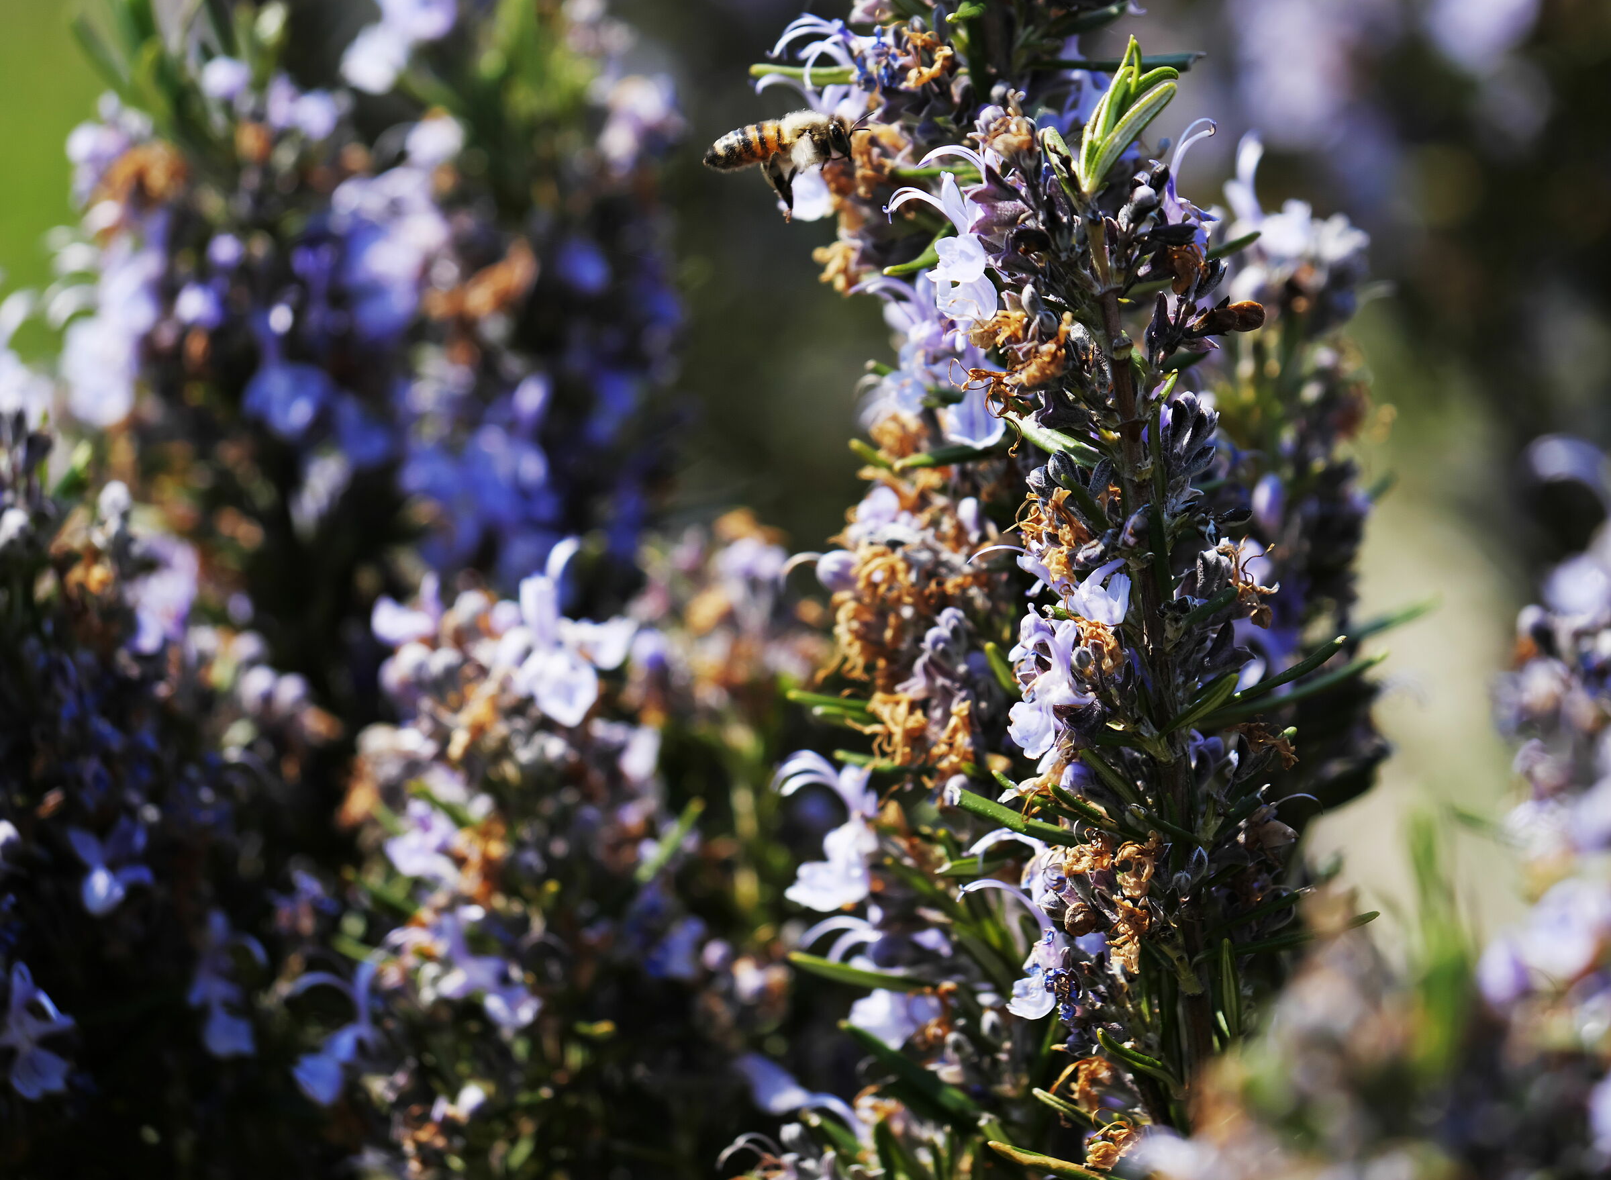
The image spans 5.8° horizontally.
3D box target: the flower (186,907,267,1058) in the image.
[{"bbox_3d":[-0.051,0.035,1.400,0.006,0.013,0.006,-9,13,-41],"label":"flower"}]

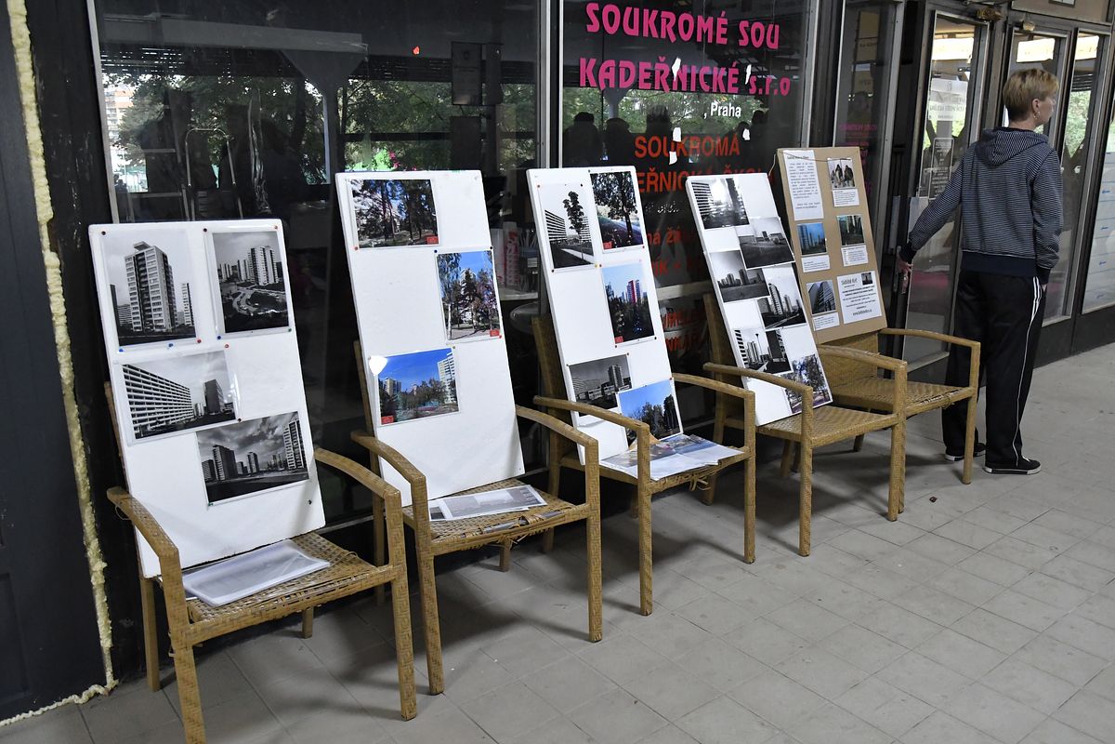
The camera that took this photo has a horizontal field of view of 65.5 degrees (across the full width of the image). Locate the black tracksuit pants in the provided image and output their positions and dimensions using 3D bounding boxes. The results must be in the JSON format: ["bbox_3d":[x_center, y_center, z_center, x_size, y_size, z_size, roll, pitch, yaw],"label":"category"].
[{"bbox_3d":[2.000,-0.044,4.022,0.270,0.940,0.420,-4,15,-15],"label":"black tracksuit pants"}]

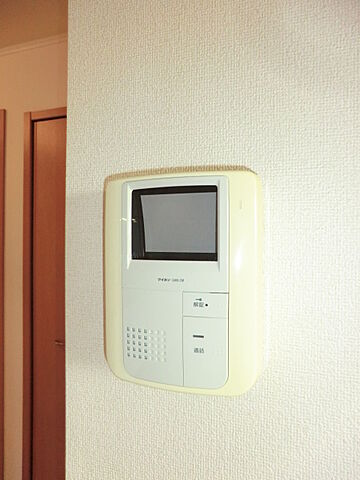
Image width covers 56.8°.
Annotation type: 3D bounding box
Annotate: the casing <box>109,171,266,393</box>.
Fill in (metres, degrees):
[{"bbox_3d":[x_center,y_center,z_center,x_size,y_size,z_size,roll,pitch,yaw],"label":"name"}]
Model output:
[{"bbox_3d":[-0.004,0.041,0.334,0.168,0.221,0.038,0,-1,17],"label":"casing"}]

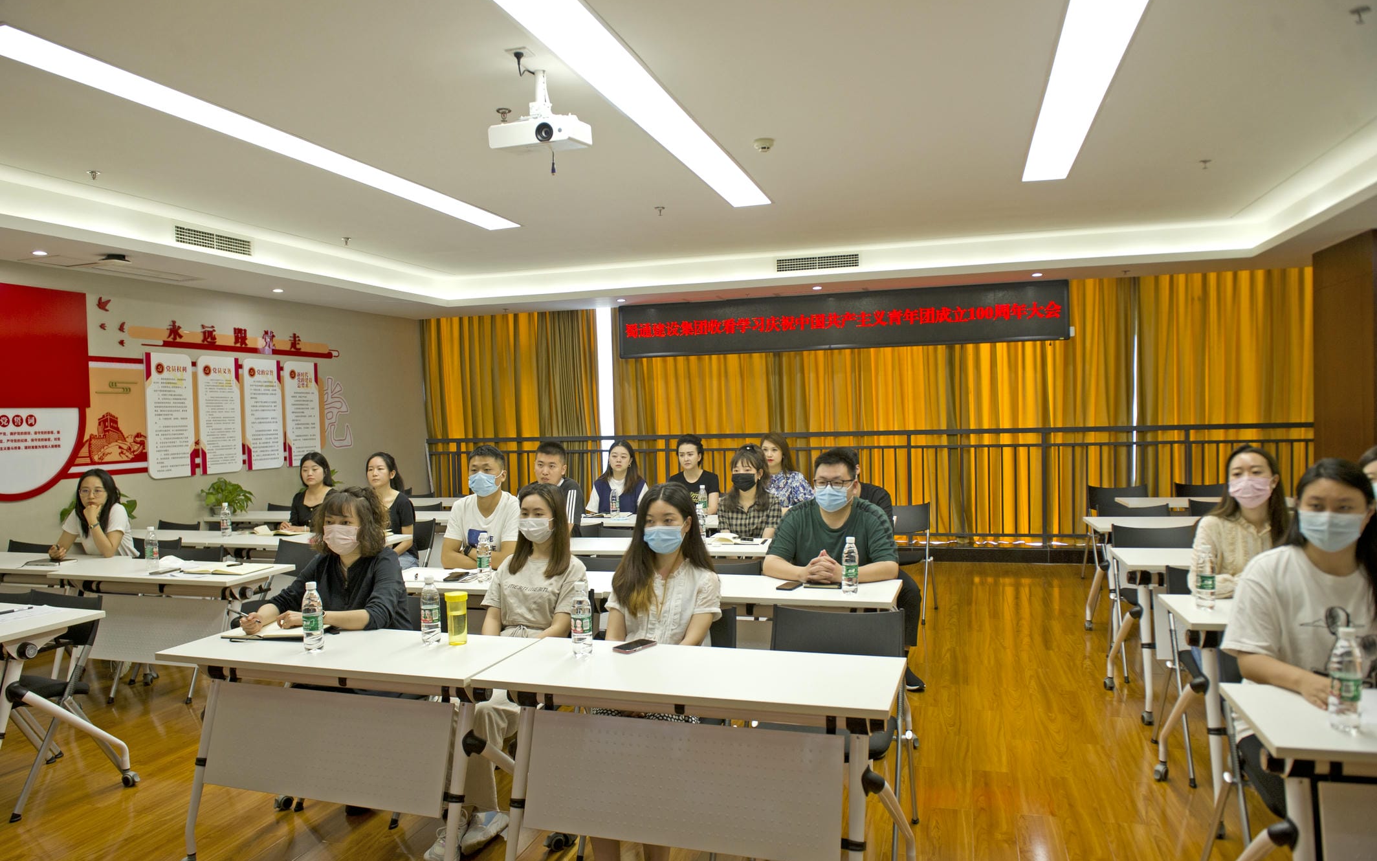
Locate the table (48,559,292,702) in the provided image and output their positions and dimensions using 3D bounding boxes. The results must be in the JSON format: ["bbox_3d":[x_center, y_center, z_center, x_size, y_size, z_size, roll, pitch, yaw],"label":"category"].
[{"bbox_3d":[-2.735,1.110,4.894,1.200,0.745,0.500,-1,1,18],"label":"table"}]

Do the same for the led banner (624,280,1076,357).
[{"bbox_3d":[1.376,-1.062,9.008,4.380,0.530,0.090,-1,1,17],"label":"led banner"}]

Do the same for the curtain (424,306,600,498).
[{"bbox_3d":[-1.969,-0.038,10.290,2.120,2.540,0.160,-1,1,17],"label":"curtain"}]

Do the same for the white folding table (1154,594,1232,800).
[{"bbox_3d":[2.387,1.023,3.250,1.200,0.745,0.500,-1,1,17],"label":"white folding table"}]

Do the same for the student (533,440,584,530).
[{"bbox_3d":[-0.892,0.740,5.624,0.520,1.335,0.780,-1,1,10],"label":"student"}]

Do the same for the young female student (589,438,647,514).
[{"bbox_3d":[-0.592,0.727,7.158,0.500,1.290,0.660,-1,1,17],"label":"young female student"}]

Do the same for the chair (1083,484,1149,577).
[{"bbox_3d":[3.550,0.875,7.521,0.510,0.790,0.570,-1,1,17],"label":"chair"}]

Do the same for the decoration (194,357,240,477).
[{"bbox_3d":[-3.987,-0.132,7.809,0.030,0.990,0.450,-1,1,17],"label":"decoration"}]

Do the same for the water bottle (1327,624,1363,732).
[{"bbox_3d":[1.532,0.577,2.142,0.066,0.235,0.066,-1,2,17],"label":"water bottle"}]

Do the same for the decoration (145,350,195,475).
[{"bbox_3d":[-4.045,-0.116,7.193,0.025,0.960,0.450,-1,2,17],"label":"decoration"}]

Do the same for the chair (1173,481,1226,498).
[{"bbox_3d":[4.118,0.849,7.184,0.500,0.800,0.540,-1,2,17],"label":"chair"}]

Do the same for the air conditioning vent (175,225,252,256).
[{"bbox_3d":[-3.467,-1.383,6.727,0.030,0.125,0.710,-1,1,17],"label":"air conditioning vent"}]

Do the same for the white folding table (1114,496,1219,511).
[{"bbox_3d":[3.897,0.904,6.837,1.210,0.745,0.500,-1,1,17],"label":"white folding table"}]

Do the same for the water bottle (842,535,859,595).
[{"bbox_3d":[0.674,0.564,3.836,0.066,0.230,0.066,-1,1,17],"label":"water bottle"}]

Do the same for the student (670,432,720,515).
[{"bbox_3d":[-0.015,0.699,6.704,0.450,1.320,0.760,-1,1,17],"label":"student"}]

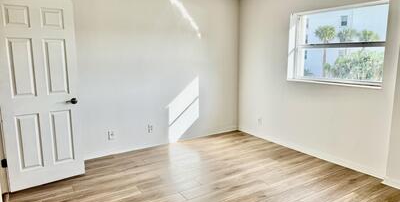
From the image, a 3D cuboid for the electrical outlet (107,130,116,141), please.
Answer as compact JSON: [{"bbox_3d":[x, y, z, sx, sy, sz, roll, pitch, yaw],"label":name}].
[{"bbox_3d":[-1.248,0.491,3.925,0.075,0.118,0.012,-7,12,-31],"label":"electrical outlet"}]

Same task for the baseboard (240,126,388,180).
[{"bbox_3d":[1.352,0.658,4.080,0.018,0.100,2.481,-7,12,-31],"label":"baseboard"}]

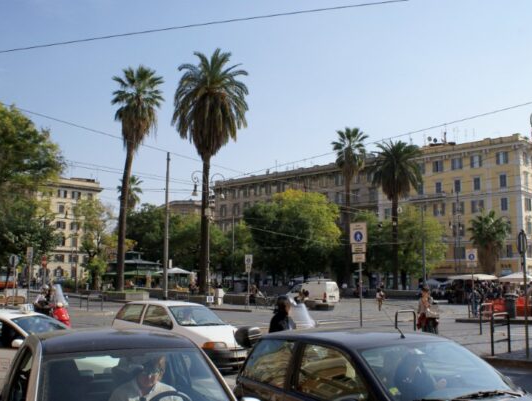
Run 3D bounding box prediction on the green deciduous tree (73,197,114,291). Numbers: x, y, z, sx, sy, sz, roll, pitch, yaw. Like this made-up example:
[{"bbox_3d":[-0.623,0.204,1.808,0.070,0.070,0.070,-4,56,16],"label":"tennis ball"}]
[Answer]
[{"bbox_3d":[-20.263,5.353,69.940,4.672,11.288,4.672,0,-8,0],"label":"green deciduous tree"}]

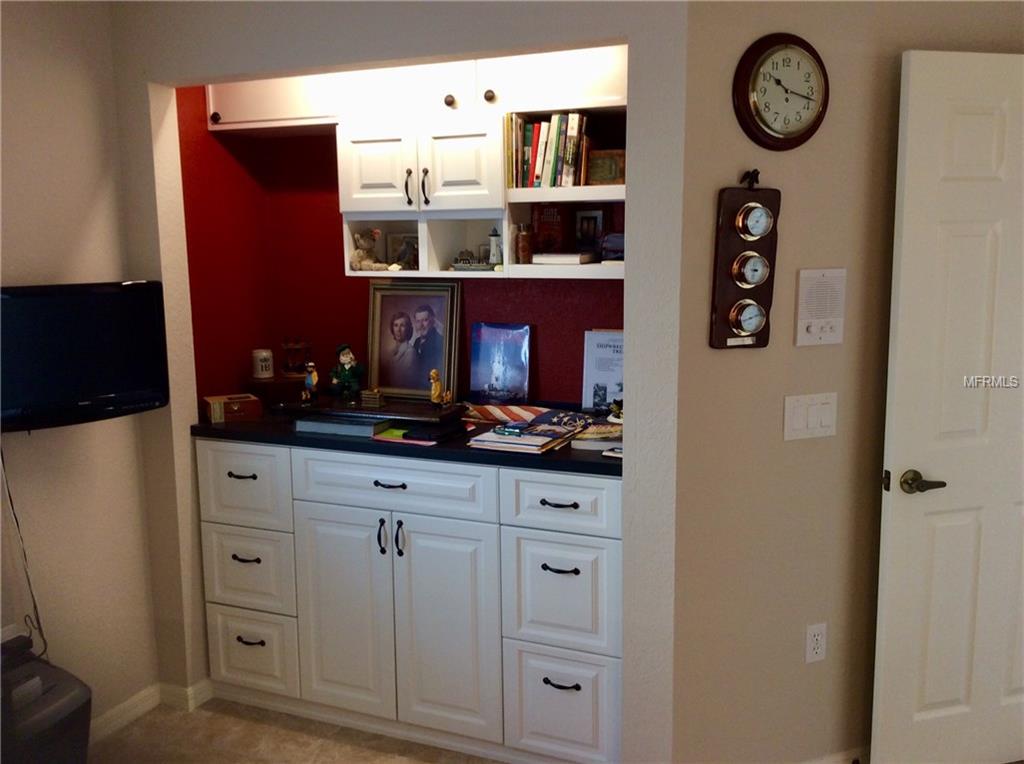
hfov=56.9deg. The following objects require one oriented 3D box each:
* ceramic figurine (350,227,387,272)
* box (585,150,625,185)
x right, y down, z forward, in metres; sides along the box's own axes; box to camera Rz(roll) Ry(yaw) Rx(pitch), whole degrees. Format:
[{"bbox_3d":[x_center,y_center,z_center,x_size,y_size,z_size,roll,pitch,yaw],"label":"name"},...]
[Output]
[{"bbox_3d":[-0.452,-0.418,2.989,0.100,0.131,0.110,-3,9,-16],"label":"ceramic figurine"},{"bbox_3d":[0.276,-0.613,2.738,0.133,0.107,0.070,3,9,23],"label":"box"}]

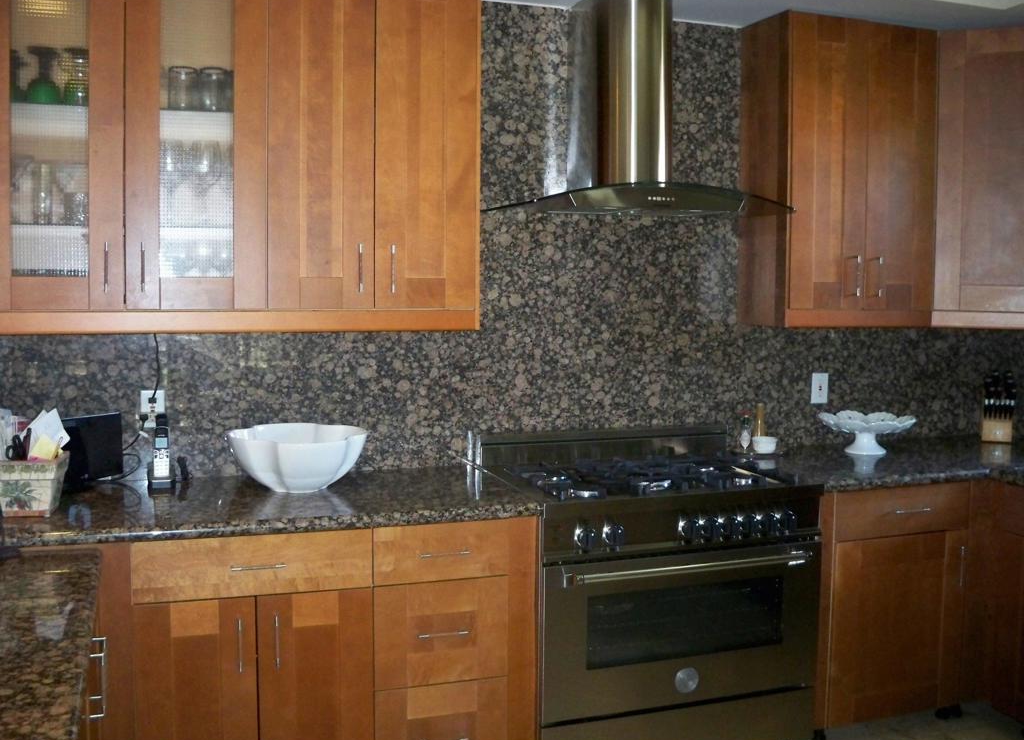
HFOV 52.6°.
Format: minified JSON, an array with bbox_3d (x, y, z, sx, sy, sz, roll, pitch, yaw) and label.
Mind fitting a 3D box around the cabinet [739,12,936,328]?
[{"bbox_3d":[1.152,-0.678,3.670,0.635,1.058,0.310,-1,4,-20],"label":"cabinet"}]

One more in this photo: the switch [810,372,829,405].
[{"bbox_3d":[1.153,0.070,3.860,0.074,0.114,0.010,-1,4,-20],"label":"switch"}]

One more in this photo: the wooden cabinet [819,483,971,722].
[{"bbox_3d":[1.100,0.717,3.550,0.595,0.772,0.620,-1,4,-20],"label":"wooden cabinet"}]

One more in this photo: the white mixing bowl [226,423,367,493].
[{"bbox_3d":[-0.608,0.257,2.955,0.390,0.155,0.390,-1,4,-20],"label":"white mixing bowl"}]

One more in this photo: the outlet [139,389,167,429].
[{"bbox_3d":[-1.058,0.118,3.055,0.070,0.112,0.010,-1,4,-20],"label":"outlet"}]

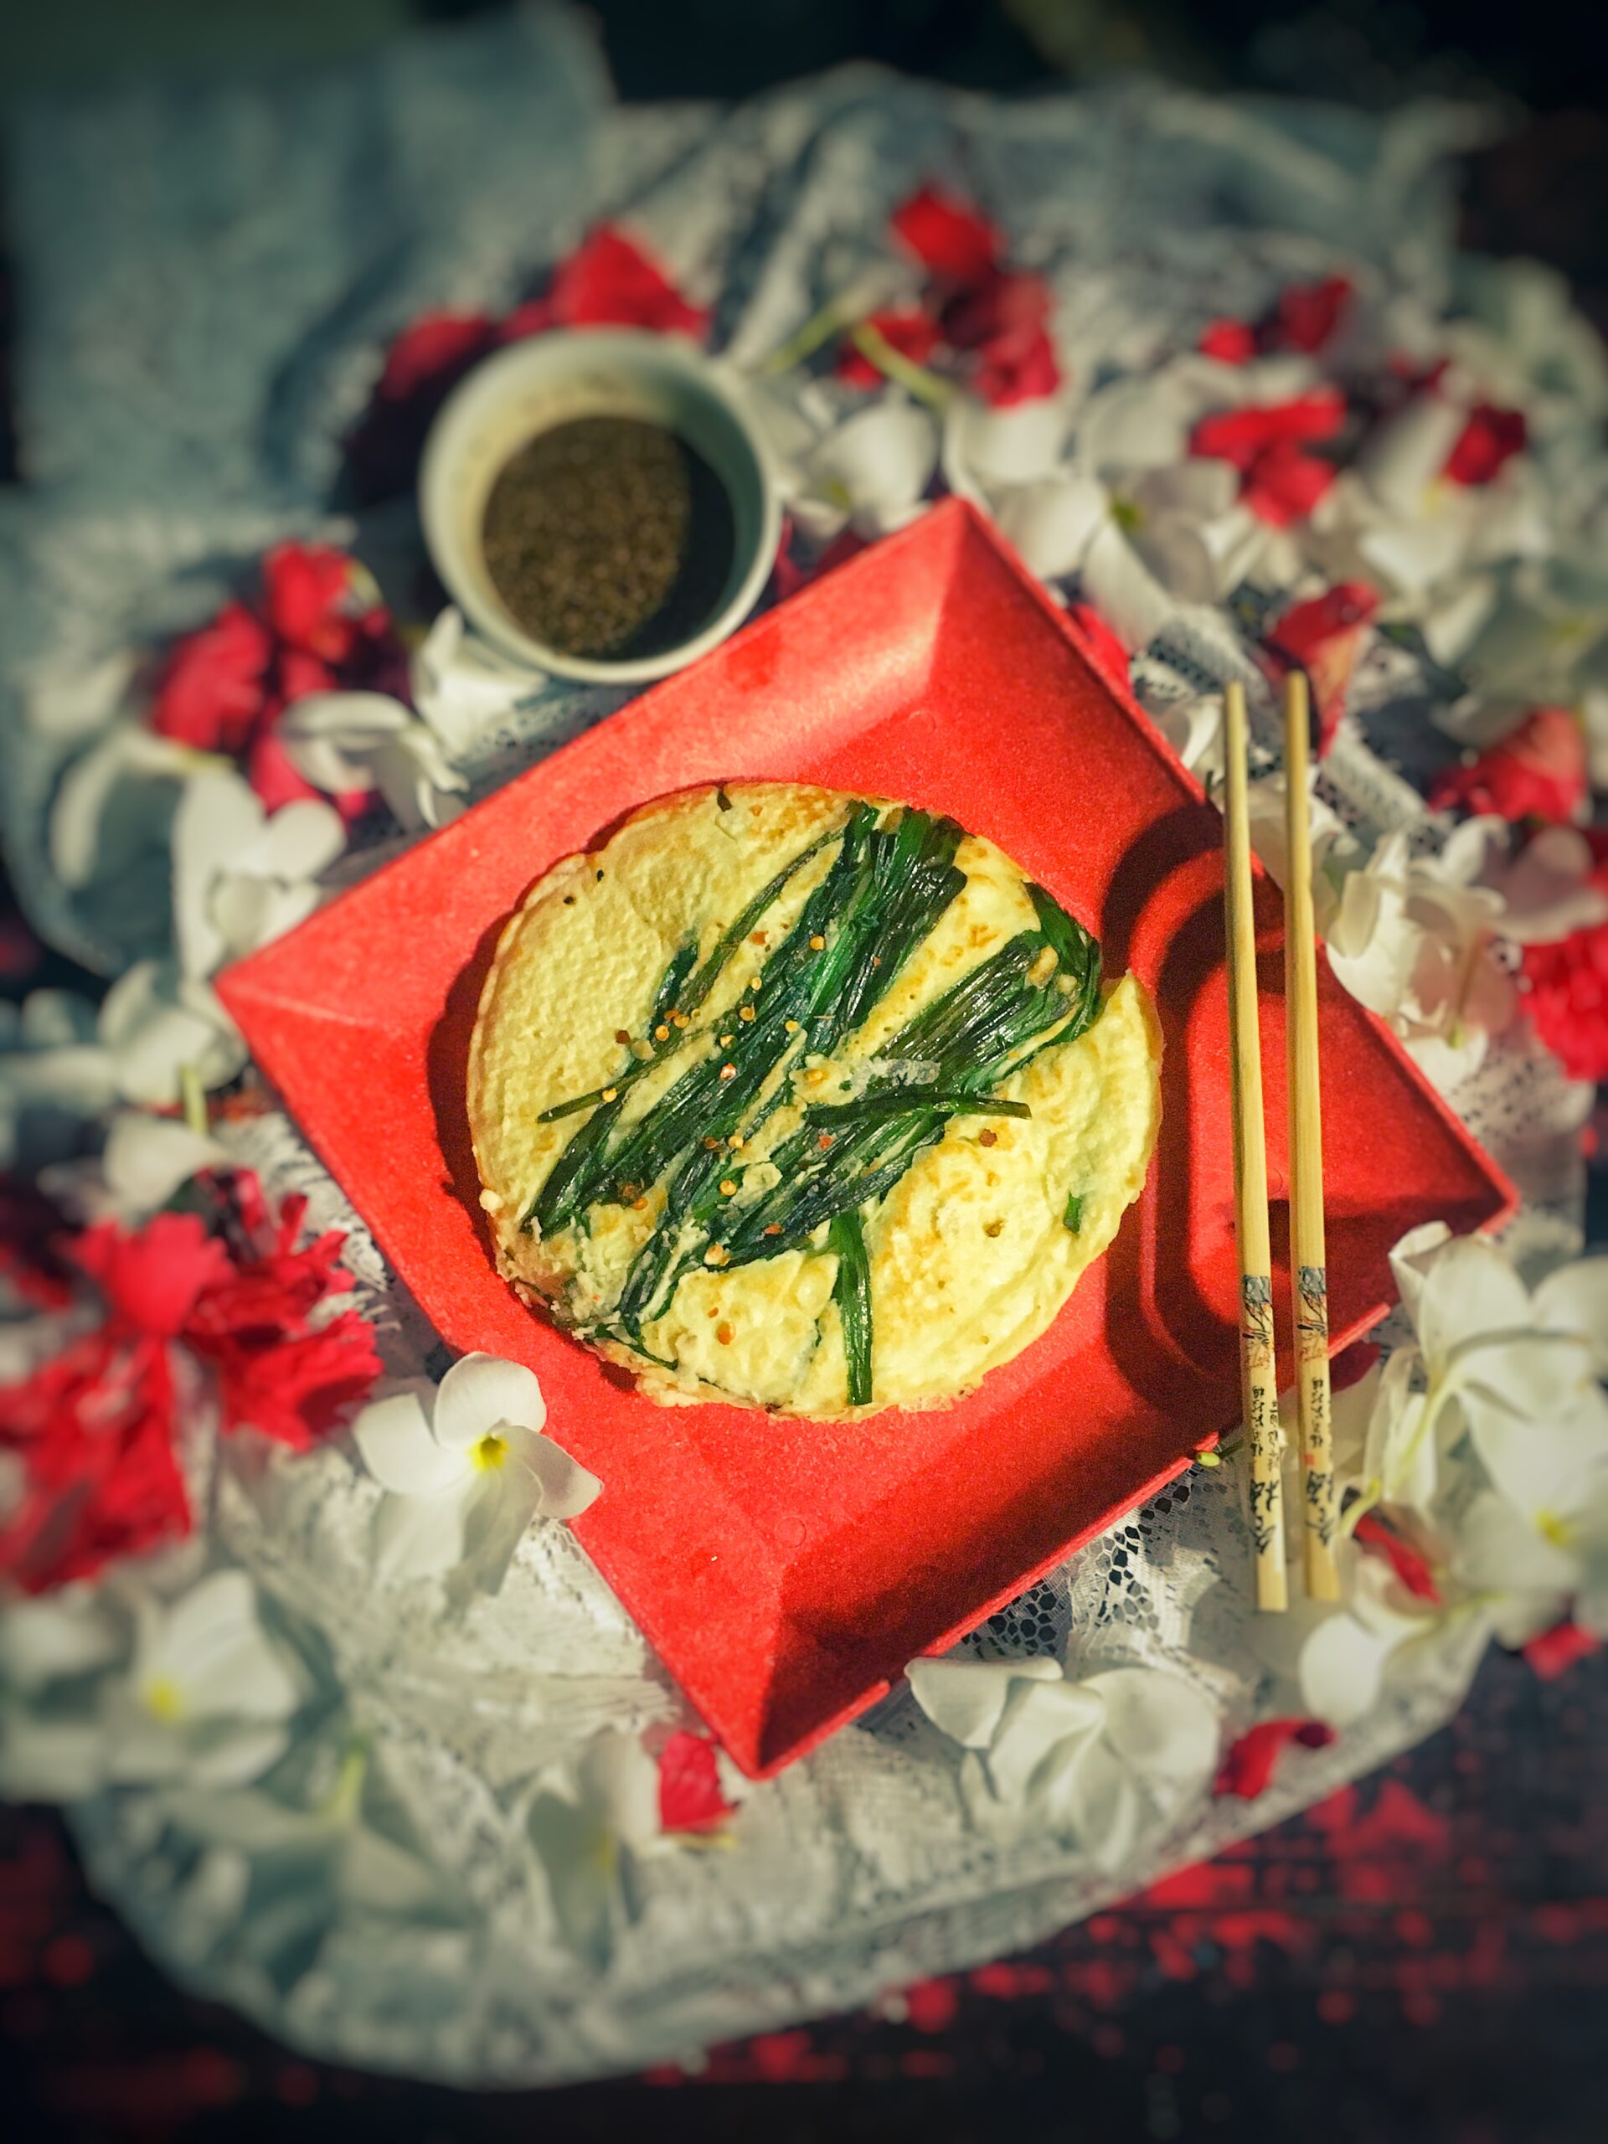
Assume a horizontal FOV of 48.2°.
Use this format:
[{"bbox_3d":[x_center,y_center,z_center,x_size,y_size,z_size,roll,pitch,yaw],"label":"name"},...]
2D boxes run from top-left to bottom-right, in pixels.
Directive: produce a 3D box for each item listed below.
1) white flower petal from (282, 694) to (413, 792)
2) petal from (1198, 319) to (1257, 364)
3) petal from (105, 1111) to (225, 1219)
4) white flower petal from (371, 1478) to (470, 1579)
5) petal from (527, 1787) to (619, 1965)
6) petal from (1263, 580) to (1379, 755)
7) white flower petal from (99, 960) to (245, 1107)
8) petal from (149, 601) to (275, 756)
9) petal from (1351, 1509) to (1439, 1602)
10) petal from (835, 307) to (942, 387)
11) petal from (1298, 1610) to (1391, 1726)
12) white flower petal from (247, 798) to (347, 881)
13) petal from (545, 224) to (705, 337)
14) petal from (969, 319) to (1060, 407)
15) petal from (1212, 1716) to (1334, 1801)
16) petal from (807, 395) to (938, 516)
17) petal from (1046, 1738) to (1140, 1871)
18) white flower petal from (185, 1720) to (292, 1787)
[{"bbox_3d":[-0.126,-0.090,0.492,0.035,0.015,0.029,0,77,-1],"label":"white flower petal"},{"bbox_3d":[0.122,-0.212,0.520,0.016,0.010,0.012,-1,78,-3],"label":"petal"},{"bbox_3d":[-0.168,0.024,0.471,0.033,0.013,0.028,0,77,-1],"label":"petal"},{"bbox_3d":[-0.093,0.112,0.440,0.019,0.016,0.026,44,80,7],"label":"white flower petal"},{"bbox_3d":[-0.056,0.194,0.431,0.019,0.014,0.040,-8,78,-3],"label":"petal"},{"bbox_3d":[0.141,-0.111,0.492,0.028,0.020,0.046,10,79,0],"label":"petal"},{"bbox_3d":[-0.163,-0.010,0.464,0.038,0.015,0.035,-25,80,-7],"label":"white flower petal"},{"bbox_3d":[-0.159,-0.105,0.482,0.025,0.018,0.040,25,78,3],"label":"petal"},{"bbox_3d":[0.151,0.123,0.457,0.011,0.013,0.029,-40,81,-9],"label":"petal"},{"bbox_3d":[0.024,-0.208,0.515,0.030,0.013,0.020,-22,80,-7],"label":"petal"},{"bbox_3d":[0.132,0.145,0.438,0.022,0.011,0.028,18,88,2],"label":"petal"},{"bbox_3d":[-0.133,-0.061,0.472,0.026,0.011,0.021,-33,81,-8],"label":"white flower petal"},{"bbox_3d":[-0.052,-0.226,0.518,0.045,0.020,0.041,4,78,-1],"label":"petal"},{"bbox_3d":[0.062,-0.206,0.523,0.026,0.015,0.028,0,77,-1],"label":"petal"},{"bbox_3d":[0.115,0.168,0.438,0.032,0.012,0.016,-18,79,-6],"label":"petal"},{"bbox_3d":[0.020,-0.173,0.505,0.039,0.018,0.033,-44,83,-10],"label":"petal"},{"bbox_3d":[0.071,0.180,0.442,0.024,0.015,0.031,0,77,-1],"label":"petal"},{"bbox_3d":[-0.135,0.162,0.428,0.024,0.013,0.013,-14,79,-5],"label":"white flower petal"}]

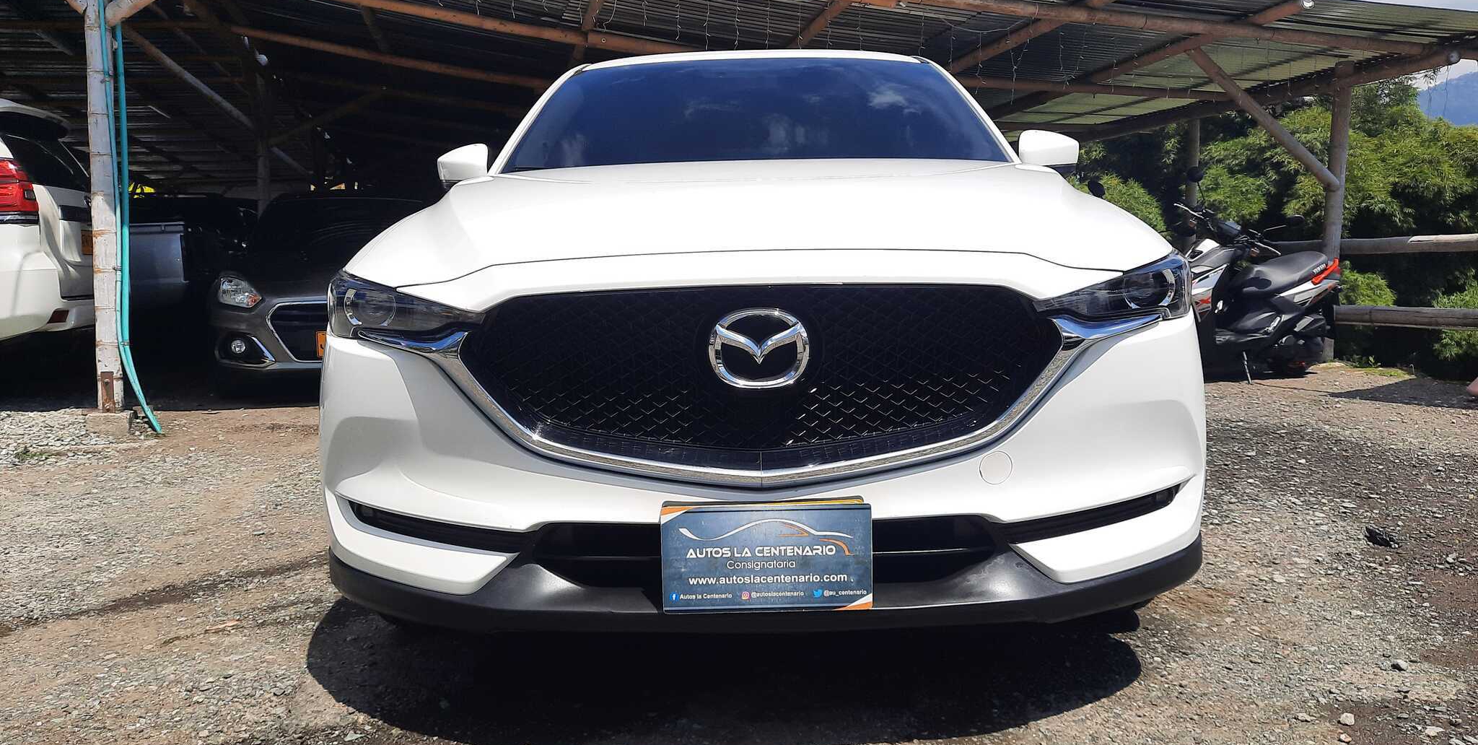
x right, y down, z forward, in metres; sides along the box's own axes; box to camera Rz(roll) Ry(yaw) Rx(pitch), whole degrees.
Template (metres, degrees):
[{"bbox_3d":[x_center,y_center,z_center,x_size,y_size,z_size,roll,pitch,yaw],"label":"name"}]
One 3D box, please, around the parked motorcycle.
[{"bbox_3d":[2.890,-0.550,6.750,1.850,1.150,0.740,-2,7,-8],"label":"parked motorcycle"}]

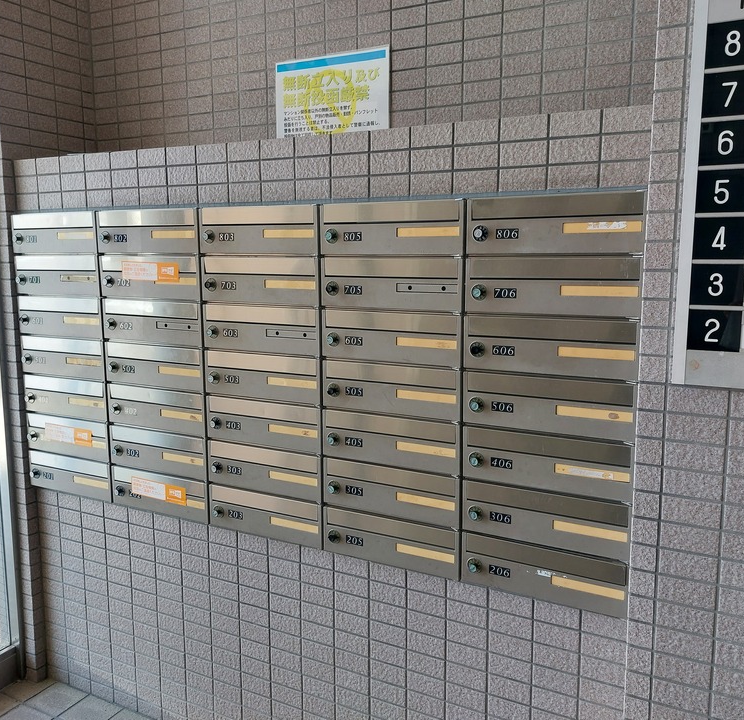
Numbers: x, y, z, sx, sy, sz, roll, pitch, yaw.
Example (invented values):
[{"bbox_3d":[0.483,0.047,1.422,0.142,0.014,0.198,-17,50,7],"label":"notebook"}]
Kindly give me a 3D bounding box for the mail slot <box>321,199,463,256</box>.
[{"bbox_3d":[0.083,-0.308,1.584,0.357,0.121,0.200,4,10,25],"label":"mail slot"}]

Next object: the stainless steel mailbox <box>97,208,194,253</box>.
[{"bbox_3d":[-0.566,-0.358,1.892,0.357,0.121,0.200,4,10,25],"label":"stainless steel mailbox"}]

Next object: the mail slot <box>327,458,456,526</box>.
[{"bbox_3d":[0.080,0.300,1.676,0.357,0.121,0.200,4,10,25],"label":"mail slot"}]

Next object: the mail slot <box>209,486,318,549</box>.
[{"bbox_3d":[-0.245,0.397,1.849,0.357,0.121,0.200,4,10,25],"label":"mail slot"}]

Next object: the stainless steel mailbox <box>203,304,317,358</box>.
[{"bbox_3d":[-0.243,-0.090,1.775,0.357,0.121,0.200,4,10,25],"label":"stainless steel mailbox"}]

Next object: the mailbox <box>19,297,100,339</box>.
[{"bbox_3d":[-0.891,-0.140,2.083,0.357,0.121,0.200,4,10,25],"label":"mailbox"}]

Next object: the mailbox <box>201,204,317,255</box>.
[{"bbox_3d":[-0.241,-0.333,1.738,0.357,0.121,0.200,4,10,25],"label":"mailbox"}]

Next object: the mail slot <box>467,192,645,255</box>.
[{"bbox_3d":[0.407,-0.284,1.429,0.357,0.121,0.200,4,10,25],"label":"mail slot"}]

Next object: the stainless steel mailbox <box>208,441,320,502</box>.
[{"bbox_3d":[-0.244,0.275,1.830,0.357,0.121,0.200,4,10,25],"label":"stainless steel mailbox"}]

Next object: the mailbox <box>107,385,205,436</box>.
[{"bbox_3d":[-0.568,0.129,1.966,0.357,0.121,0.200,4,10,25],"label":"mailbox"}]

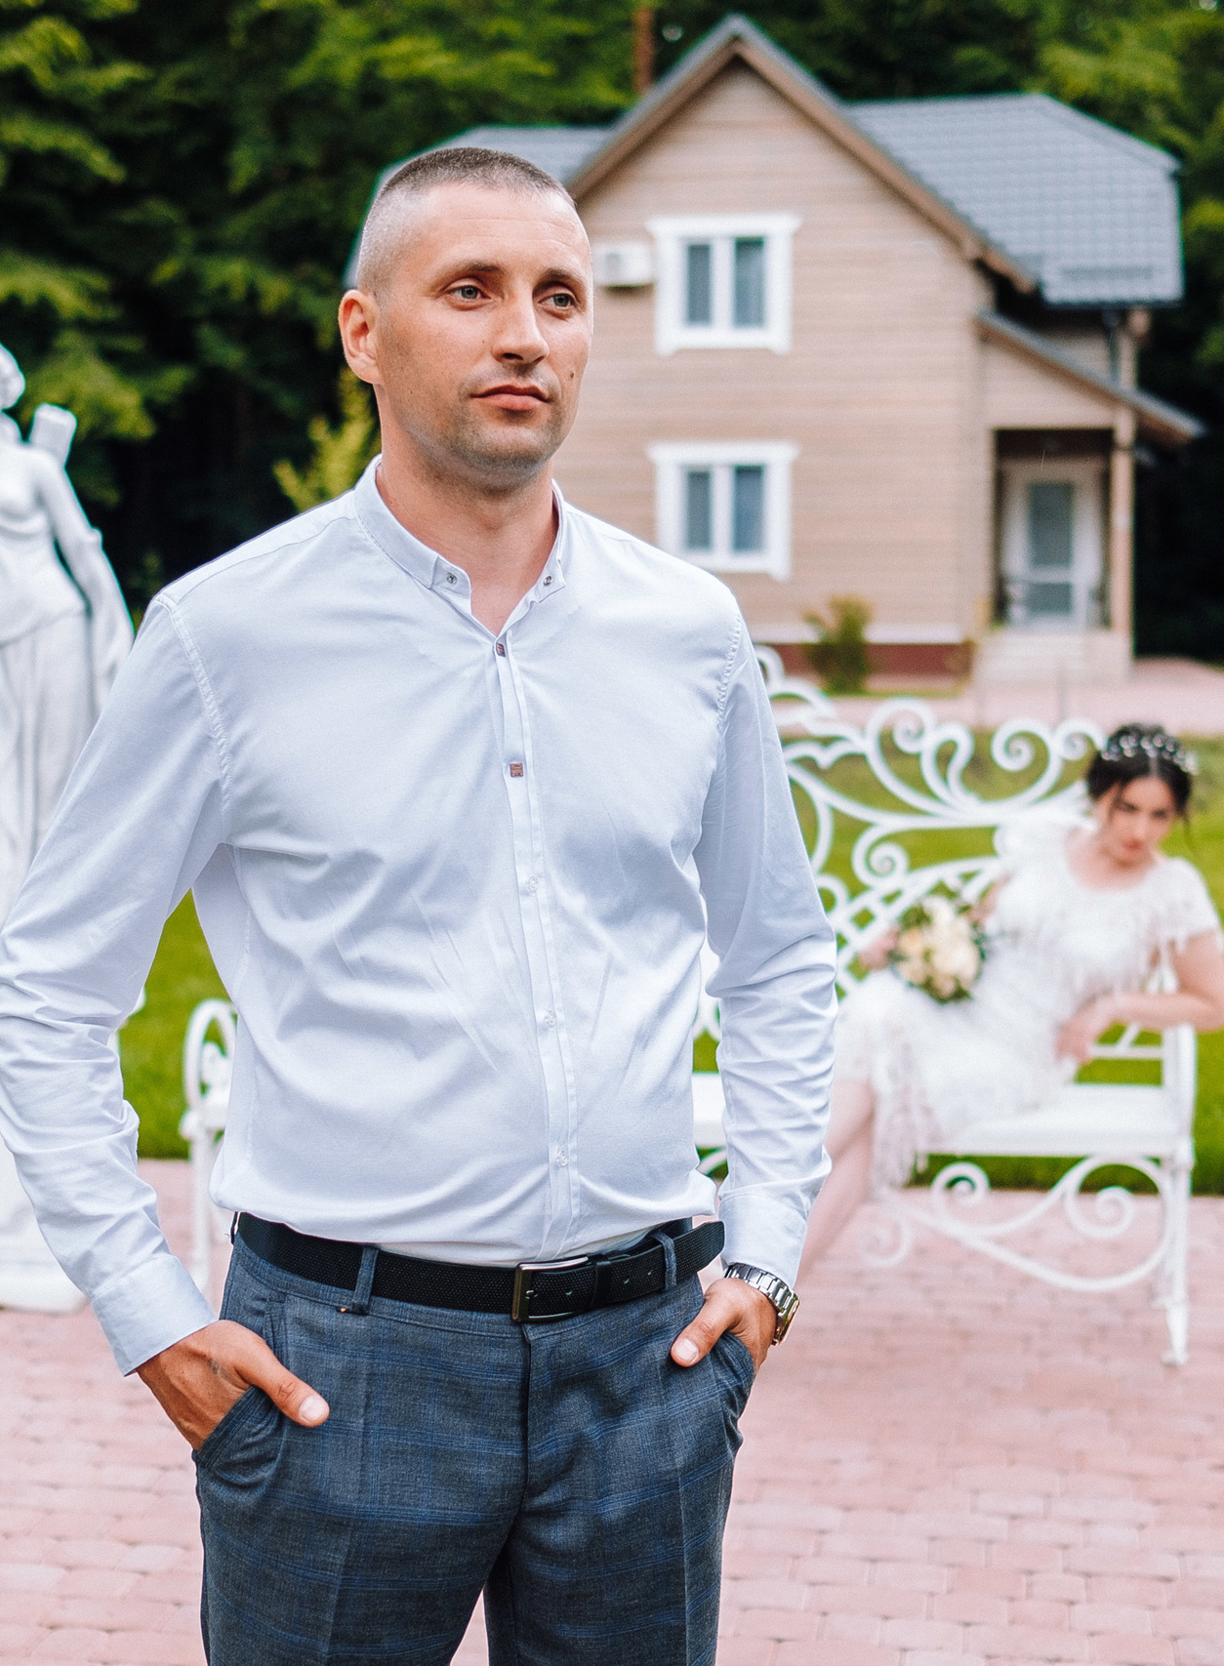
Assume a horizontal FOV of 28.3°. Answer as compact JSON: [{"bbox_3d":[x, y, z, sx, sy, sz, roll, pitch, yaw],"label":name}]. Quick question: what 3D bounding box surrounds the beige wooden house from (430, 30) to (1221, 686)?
[{"bbox_3d":[2.303,-6.447,34.803,11.660,8.180,9.720,1,6,12],"label":"beige wooden house"}]

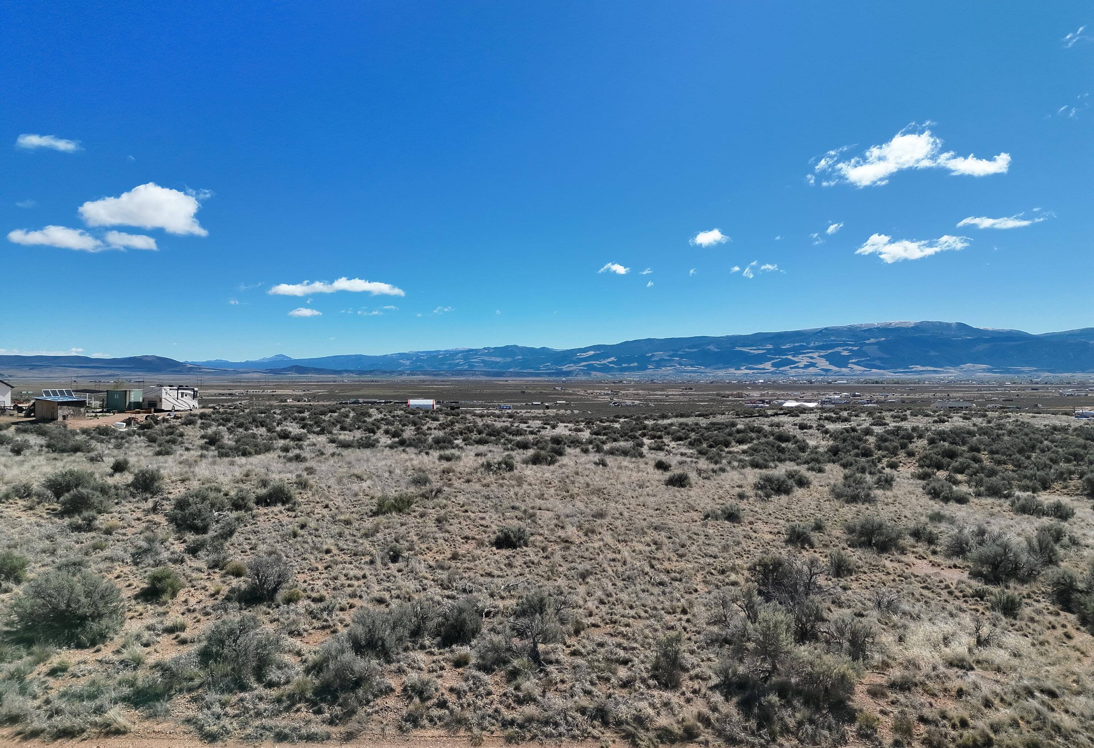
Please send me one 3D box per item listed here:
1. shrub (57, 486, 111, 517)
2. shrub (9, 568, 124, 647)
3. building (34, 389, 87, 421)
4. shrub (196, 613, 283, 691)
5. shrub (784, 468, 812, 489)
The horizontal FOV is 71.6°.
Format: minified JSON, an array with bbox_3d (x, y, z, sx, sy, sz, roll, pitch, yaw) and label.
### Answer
[{"bbox_3d":[-15.271,4.161,25.029,1.692,0.886,1.354,0,0,0],"label":"shrub"},{"bbox_3d":[-8.694,4.148,13.730,1.764,1.205,1.623,0,0,-32],"label":"shrub"},{"bbox_3d":[-52.835,3.343,82.709,3.600,3.200,3.900,0,0,20],"label":"building"},{"bbox_3d":[-4.908,4.377,12.116,1.351,1.045,1.243,0,0,0],"label":"shrub"},{"bbox_3d":[10.578,4.369,31.932,1.127,0.761,1.037,0,0,18],"label":"shrub"}]

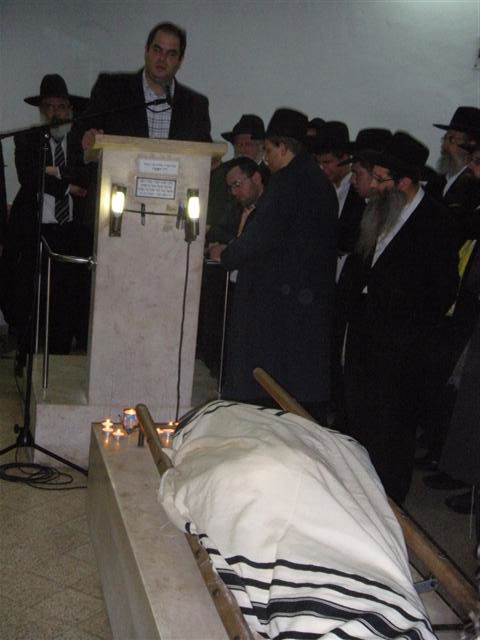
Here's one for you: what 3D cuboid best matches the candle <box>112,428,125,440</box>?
[{"bbox_3d":[-0.524,0.496,4.860,0.046,0.037,0.046,5,16,0],"label":"candle"}]

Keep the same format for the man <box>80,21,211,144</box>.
[{"bbox_3d":[-0.456,-0.548,5.461,0.620,1.740,0.420,4,16,-3],"label":"man"}]

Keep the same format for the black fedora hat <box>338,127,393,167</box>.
[{"bbox_3d":[0.613,-0.775,5.100,0.350,0.140,0.310,-21,27,-32],"label":"black fedora hat"}]

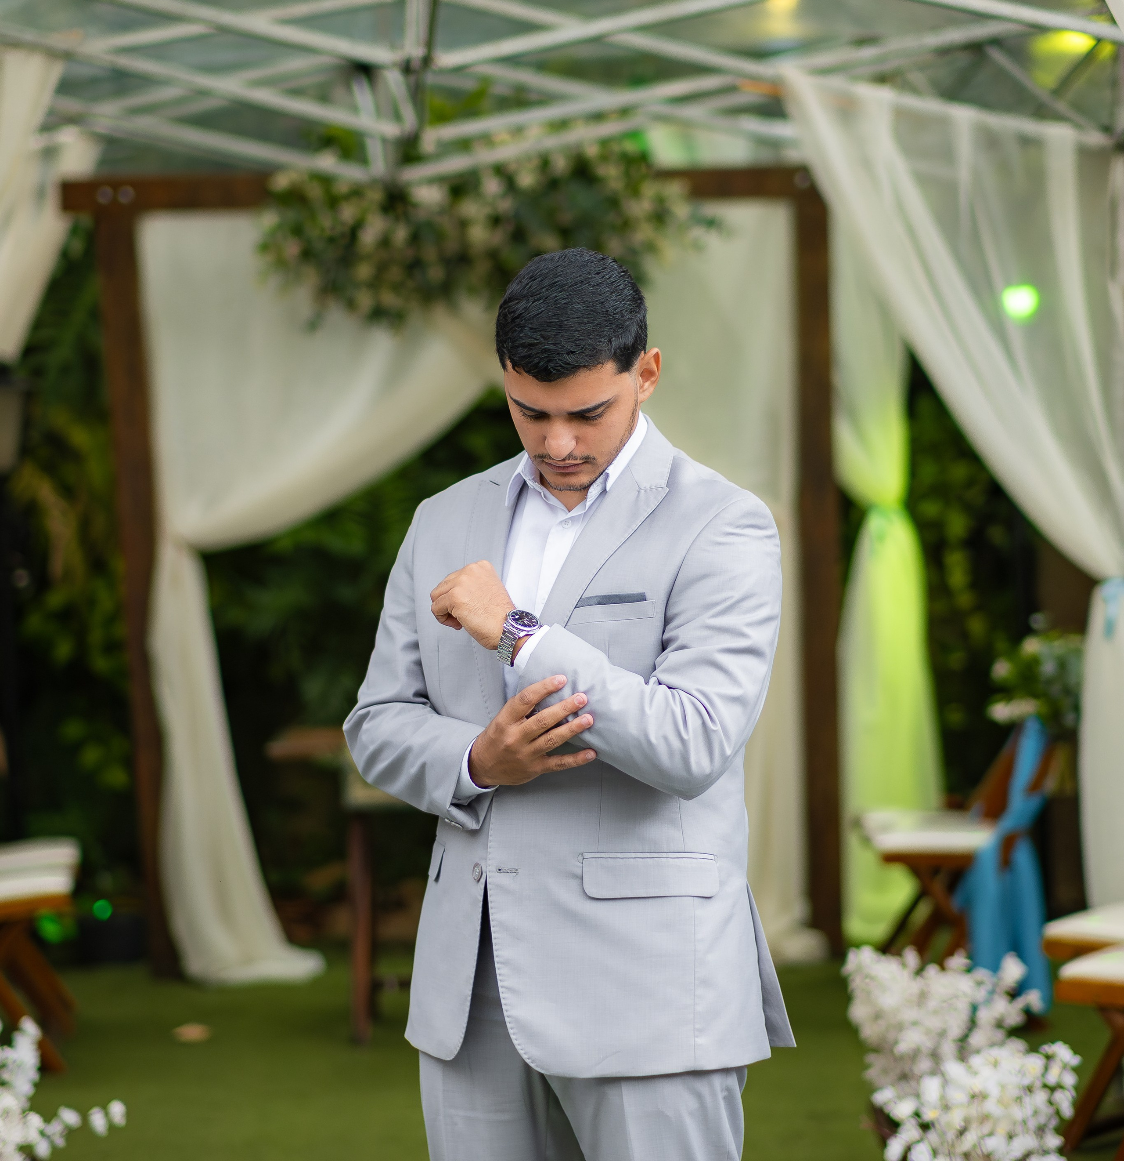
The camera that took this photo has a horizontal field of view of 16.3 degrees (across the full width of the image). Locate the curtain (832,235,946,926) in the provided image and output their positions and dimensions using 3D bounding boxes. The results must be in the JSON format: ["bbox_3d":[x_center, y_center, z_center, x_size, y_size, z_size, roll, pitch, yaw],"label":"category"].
[{"bbox_3d":[0.927,-0.051,11.250,0.360,2.140,0.250,-2,3,0],"label":"curtain"}]

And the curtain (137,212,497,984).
[{"bbox_3d":[-0.660,0.032,10.820,1.020,2.100,0.280,-2,3,0],"label":"curtain"}]

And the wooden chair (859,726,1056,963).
[{"bbox_3d":[0.991,0.704,9.800,0.460,0.760,0.430,-2,3,-2],"label":"wooden chair"}]

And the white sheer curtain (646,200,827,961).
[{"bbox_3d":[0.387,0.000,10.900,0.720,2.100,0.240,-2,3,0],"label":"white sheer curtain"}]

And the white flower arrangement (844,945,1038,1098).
[{"bbox_3d":[0.730,0.871,7.570,0.360,0.320,0.380,-2,3,1],"label":"white flower arrangement"}]

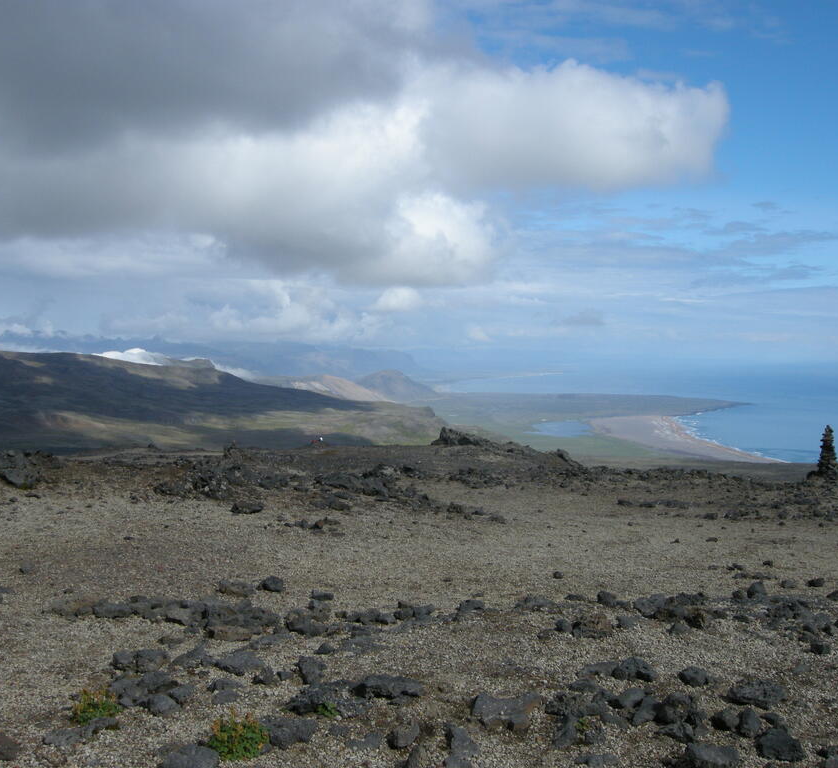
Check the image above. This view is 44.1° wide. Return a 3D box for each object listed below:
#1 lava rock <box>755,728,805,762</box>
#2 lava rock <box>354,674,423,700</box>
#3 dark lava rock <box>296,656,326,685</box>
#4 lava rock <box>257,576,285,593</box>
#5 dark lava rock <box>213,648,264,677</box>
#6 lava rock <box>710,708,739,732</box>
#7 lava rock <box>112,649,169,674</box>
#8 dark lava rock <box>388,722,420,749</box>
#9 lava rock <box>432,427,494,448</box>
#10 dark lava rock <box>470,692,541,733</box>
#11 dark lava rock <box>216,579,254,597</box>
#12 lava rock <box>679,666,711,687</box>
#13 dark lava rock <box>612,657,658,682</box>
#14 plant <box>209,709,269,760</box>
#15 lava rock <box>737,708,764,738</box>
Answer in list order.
[{"bbox_3d":[1.521,1.521,4.356,0.210,0.119,0.179,1,2,19],"label":"lava rock"},{"bbox_3d":[-0.154,1.524,5.218,0.353,0.091,0.212,0,2,-2],"label":"lava rock"},{"bbox_3d":[-0.577,1.523,5.505,0.160,0.131,0.160,0,2,-6],"label":"dark lava rock"},{"bbox_3d":[-1.122,1.526,7.878,0.213,0.104,0.181,0,2,-8],"label":"lava rock"},{"bbox_3d":[-0.983,1.526,5.671,0.285,0.126,0.214,0,2,-10],"label":"dark lava rock"},{"bbox_3d":[1.384,1.525,4.692,0.136,0.095,0.122,1,2,17],"label":"lava rock"},{"bbox_3d":[-1.528,1.512,5.662,0.306,0.107,0.199,-1,2,-15],"label":"lava rock"},{"bbox_3d":[-0.067,1.526,4.494,0.139,0.098,0.125,0,2,-1],"label":"dark lava rock"},{"bbox_3d":[1.193,1.467,28.387,1.700,0.563,1.105,0,2,2],"label":"lava rock"},{"bbox_3d":[0.396,1.503,4.744,0.330,0.153,0.214,0,2,5],"label":"dark lava rock"},{"bbox_3d":[-1.380,1.522,7.744,0.284,0.113,0.213,0,2,-10],"label":"dark lava rock"},{"bbox_3d":[1.438,1.522,5.386,0.166,0.087,0.141,1,2,15],"label":"lava rock"},{"bbox_3d":[1.139,1.509,5.473,0.243,0.117,0.182,0,2,12],"label":"dark lava rock"},{"bbox_3d":[-0.775,1.510,4.448,0.266,0.187,0.253,0,2,-10],"label":"plant"},{"bbox_3d":[1.493,1.533,4.676,0.127,0.118,0.139,1,2,18],"label":"lava rock"}]

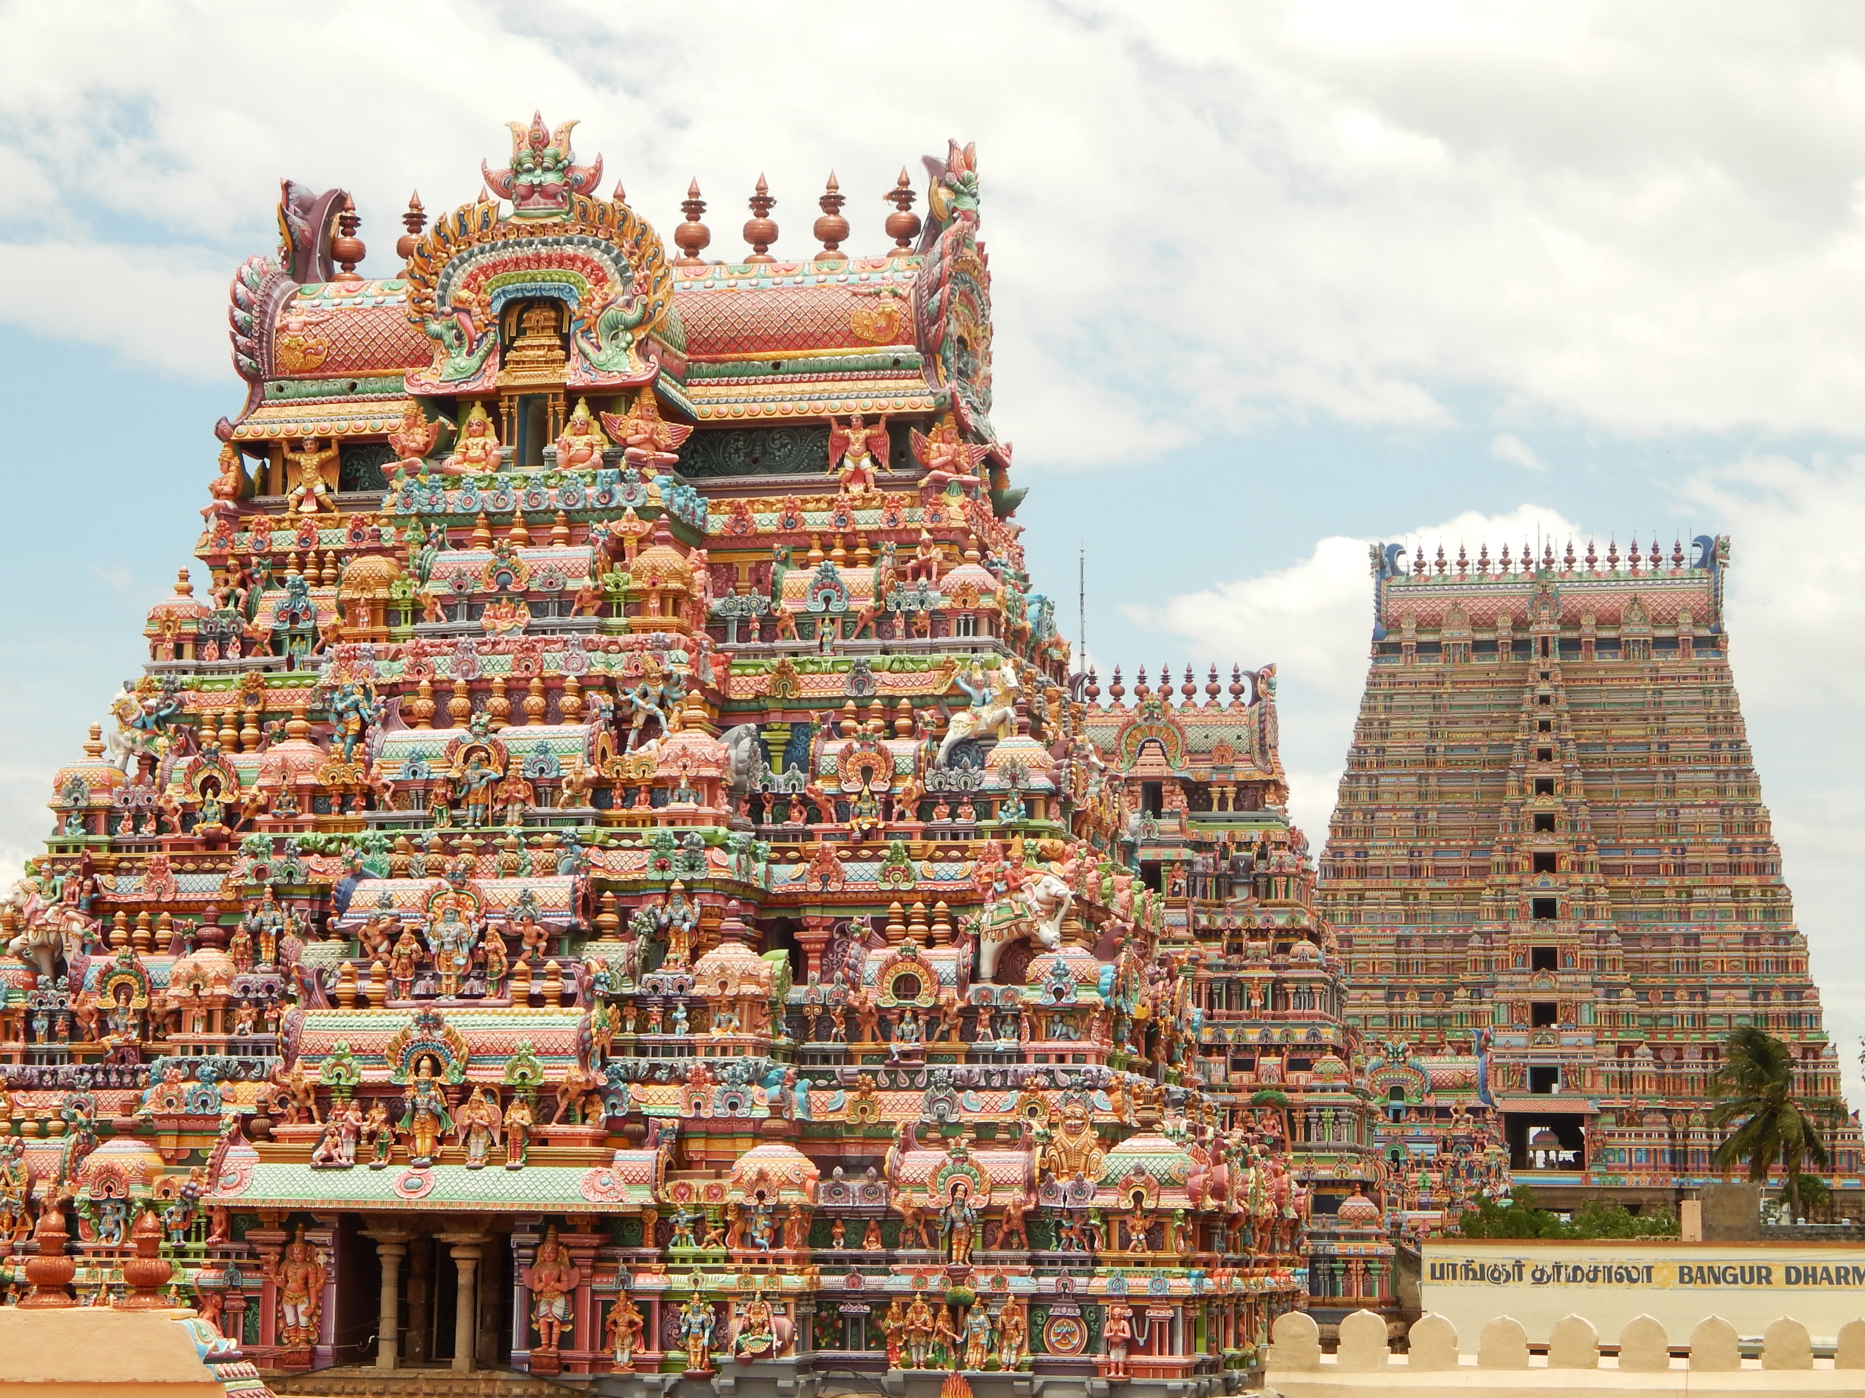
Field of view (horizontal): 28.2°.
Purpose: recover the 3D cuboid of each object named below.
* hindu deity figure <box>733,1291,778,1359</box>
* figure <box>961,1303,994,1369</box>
[{"bbox_3d":[-2.781,9.895,58.645,0.691,1.103,0.500,-1,-9,11],"label":"hindu deity figure"},{"bbox_3d":[0.693,9.930,57.973,0.485,1.113,0.400,-1,-9,11],"label":"figure"}]

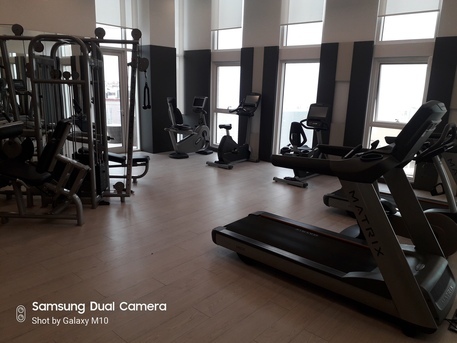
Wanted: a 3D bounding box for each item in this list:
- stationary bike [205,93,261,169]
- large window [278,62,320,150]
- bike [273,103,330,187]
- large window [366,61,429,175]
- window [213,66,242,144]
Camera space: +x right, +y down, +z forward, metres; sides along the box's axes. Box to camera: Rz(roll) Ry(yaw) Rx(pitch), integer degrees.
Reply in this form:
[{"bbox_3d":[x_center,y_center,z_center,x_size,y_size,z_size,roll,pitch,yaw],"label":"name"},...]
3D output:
[{"bbox_3d":[0.171,-0.886,7.508,0.630,1.500,1.230,12,17,37],"label":"stationary bike"},{"bbox_3d":[1.470,-1.236,7.517,0.930,2.060,0.120,12,17,37],"label":"large window"},{"bbox_3d":[1.482,-0.544,6.563,0.660,1.360,1.380,12,17,37],"label":"bike"},{"bbox_3d":[2.983,-0.912,6.363,0.930,2.060,0.120,12,17,37],"label":"large window"},{"bbox_3d":[-0.010,-1.553,8.646,0.930,2.060,0.120,12,17,37],"label":"window"}]

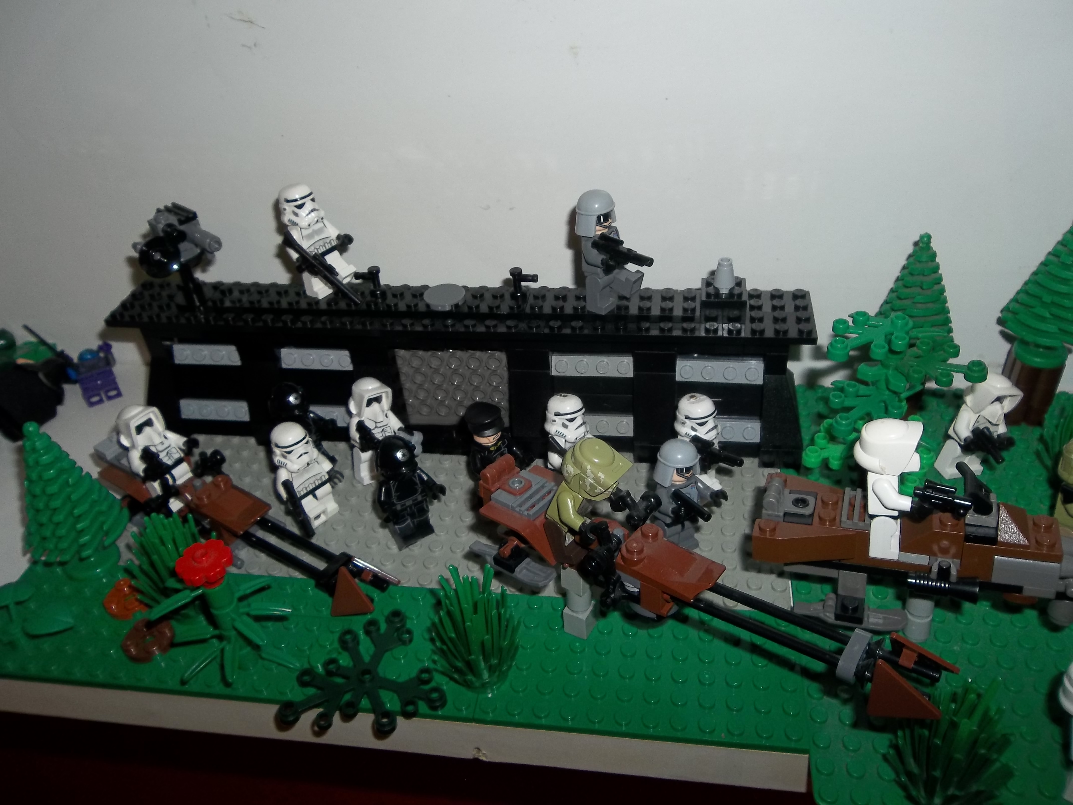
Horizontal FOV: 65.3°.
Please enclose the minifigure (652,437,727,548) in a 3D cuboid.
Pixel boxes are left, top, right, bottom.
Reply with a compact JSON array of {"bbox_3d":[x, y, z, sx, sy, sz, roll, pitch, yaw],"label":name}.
[{"bbox_3d":[0.050,0.033,0.285,0.024,0.042,0.019,-19,37,-22],"label":"minifigure"}]

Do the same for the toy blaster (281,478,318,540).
[{"bbox_3d":[-0.088,0.039,0.308,0.009,0.026,0.005,9,36,41],"label":"toy blaster"}]

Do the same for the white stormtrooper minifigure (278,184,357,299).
[{"bbox_3d":[-0.084,-0.062,0.324,0.019,0.041,0.025,16,40,33],"label":"white stormtrooper minifigure"}]

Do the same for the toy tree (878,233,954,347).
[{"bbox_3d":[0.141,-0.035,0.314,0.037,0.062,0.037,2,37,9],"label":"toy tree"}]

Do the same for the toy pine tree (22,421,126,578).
[{"bbox_3d":[-0.166,0.034,0.295,0.031,0.063,0.031,2,36,9],"label":"toy pine tree"}]

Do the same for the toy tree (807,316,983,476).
[{"bbox_3d":[0.126,-0.002,0.300,0.056,0.071,0.048,2,36,9],"label":"toy tree"}]

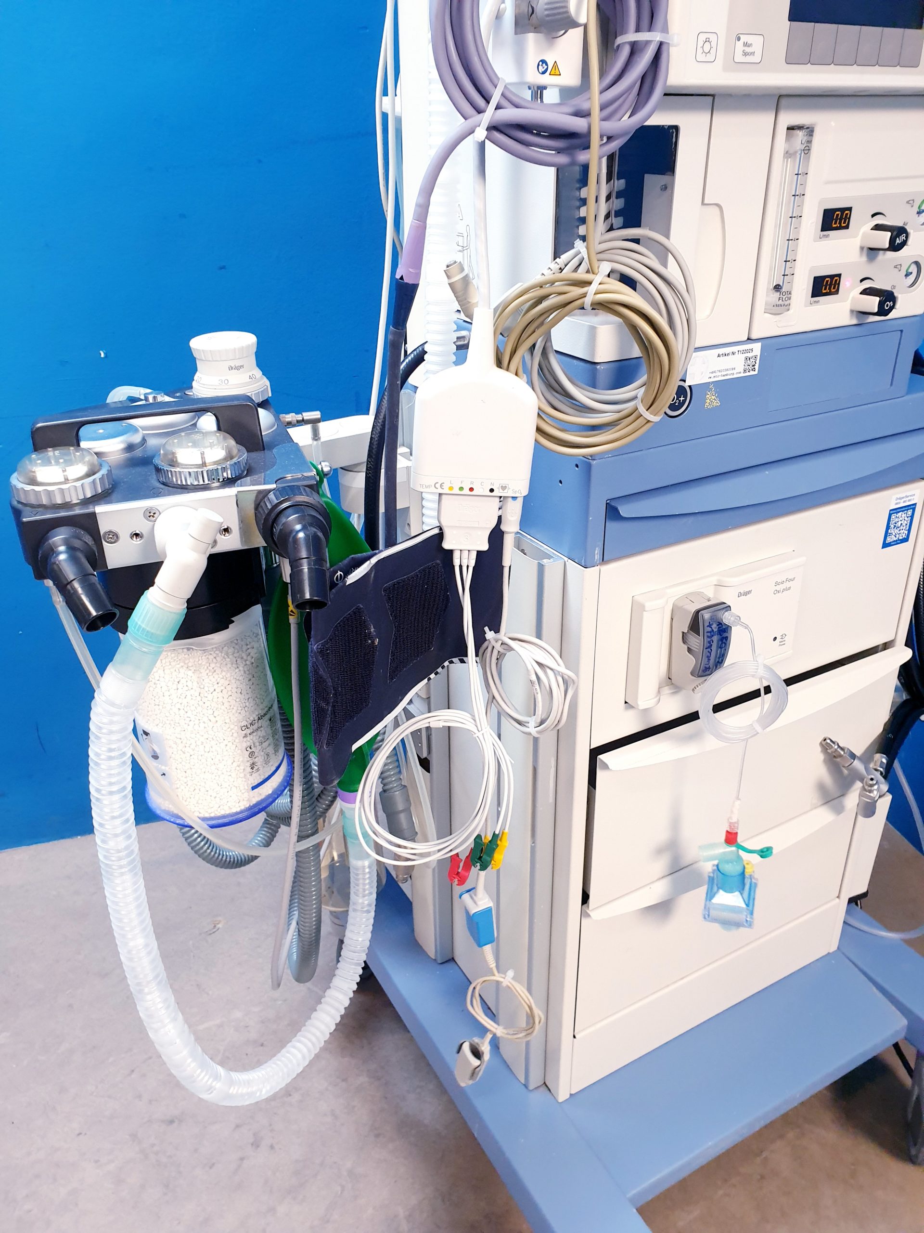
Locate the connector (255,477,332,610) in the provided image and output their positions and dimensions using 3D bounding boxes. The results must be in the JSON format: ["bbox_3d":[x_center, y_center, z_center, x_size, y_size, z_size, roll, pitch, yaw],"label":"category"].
[{"bbox_3d":[-0.095,-0.039,0.553,0.045,0.067,0.062,-11,28,-20],"label":"connector"}]

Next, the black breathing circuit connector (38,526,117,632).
[{"bbox_3d":[-0.212,-0.018,0.511,0.041,0.049,0.061,-18,31,-30],"label":"black breathing circuit connector"}]

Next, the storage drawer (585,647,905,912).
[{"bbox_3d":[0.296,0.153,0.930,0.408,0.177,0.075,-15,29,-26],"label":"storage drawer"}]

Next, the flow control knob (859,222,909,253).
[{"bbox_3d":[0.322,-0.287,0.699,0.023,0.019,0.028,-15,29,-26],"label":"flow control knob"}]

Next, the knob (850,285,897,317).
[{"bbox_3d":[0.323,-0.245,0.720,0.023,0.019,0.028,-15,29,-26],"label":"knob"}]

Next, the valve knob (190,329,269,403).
[{"bbox_3d":[-0.193,-0.205,0.765,0.060,0.052,0.060,-11,28,-20],"label":"valve knob"}]

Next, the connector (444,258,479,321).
[{"bbox_3d":[0.000,-0.233,0.665,0.015,0.048,0.015,-27,22,-19],"label":"connector"}]

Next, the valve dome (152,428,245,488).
[{"bbox_3d":[-0.156,-0.096,0.553,0.054,0.023,0.054,-13,28,-22],"label":"valve dome"}]

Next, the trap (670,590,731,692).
[{"bbox_3d":[0.194,0.019,0.755,0.037,0.068,0.032,-15,29,-26],"label":"trap"}]

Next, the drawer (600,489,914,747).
[{"bbox_3d":[0.194,-0.067,0.944,0.384,0.166,0.320,-15,29,-26],"label":"drawer"}]

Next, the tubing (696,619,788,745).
[{"bbox_3d":[0.228,0.054,0.745,0.068,0.102,0.028,-4,26,-6],"label":"tubing"}]

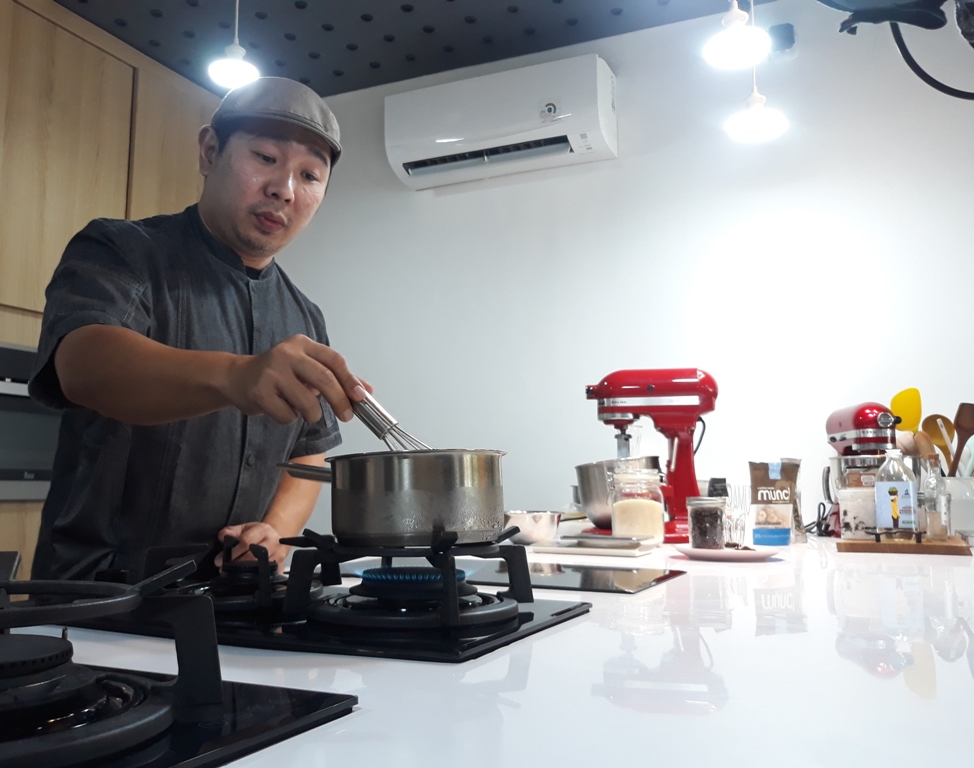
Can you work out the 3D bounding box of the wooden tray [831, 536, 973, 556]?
[{"bbox_3d":[0.826,0.319,1.588,0.220,0.020,0.310,-4,-9,26],"label":"wooden tray"}]

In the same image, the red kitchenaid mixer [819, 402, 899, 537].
[{"bbox_3d":[0.943,0.214,2.010,0.240,0.345,0.345,-1,-8,3],"label":"red kitchenaid mixer"}]

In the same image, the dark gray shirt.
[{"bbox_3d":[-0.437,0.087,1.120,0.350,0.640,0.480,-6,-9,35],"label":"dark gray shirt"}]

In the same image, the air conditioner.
[{"bbox_3d":[0.046,-0.942,2.918,0.810,0.295,0.205,-3,-8,22],"label":"air conditioner"}]

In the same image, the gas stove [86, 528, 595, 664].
[{"bbox_3d":[-0.181,0.188,0.800,0.510,0.076,0.300,-4,-9,26],"label":"gas stove"}]

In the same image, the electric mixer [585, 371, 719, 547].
[{"bbox_3d":[0.397,0.166,1.940,0.345,0.420,0.250,-3,-8,20],"label":"electric mixer"}]

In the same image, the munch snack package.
[{"bbox_3d":[0.625,0.259,1.735,0.110,0.180,0.060,-1,-8,7],"label":"munch snack package"}]

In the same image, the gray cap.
[{"bbox_3d":[-0.289,-0.357,1.085,0.180,0.115,0.235,7,9,-45],"label":"gray cap"}]

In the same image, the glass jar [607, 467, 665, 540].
[{"bbox_3d":[0.332,0.268,1.760,0.115,0.170,0.115,-3,-8,17],"label":"glass jar"}]

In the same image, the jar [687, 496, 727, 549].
[{"bbox_3d":[0.392,0.246,1.420,0.071,0.098,0.071,-2,-8,14],"label":"jar"}]

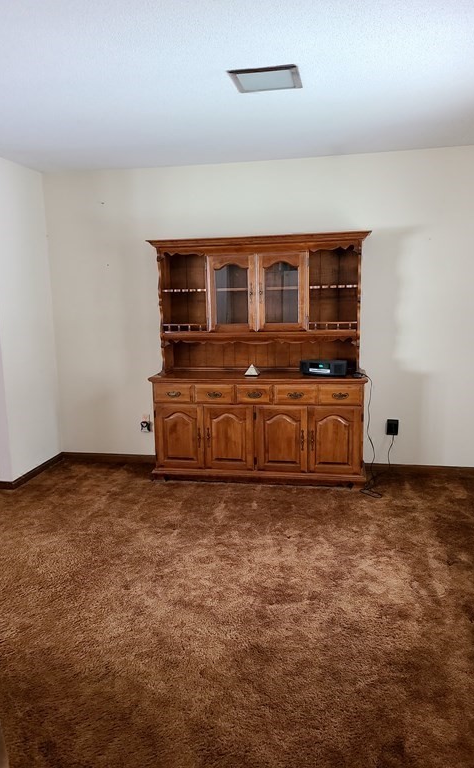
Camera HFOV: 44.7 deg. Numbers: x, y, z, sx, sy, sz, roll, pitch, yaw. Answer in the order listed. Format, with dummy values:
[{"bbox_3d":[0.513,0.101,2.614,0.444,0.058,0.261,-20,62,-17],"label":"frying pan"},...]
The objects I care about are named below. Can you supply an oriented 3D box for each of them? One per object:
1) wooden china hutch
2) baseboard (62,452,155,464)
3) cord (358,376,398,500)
[{"bbox_3d":[0.169,-0.189,4.514,1.688,1.865,0.446,1,10,11],"label":"wooden china hutch"},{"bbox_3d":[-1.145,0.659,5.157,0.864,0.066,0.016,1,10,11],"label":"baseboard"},{"bbox_3d":[1.074,0.347,4.364,0.337,0.840,0.611,1,10,11],"label":"cord"}]

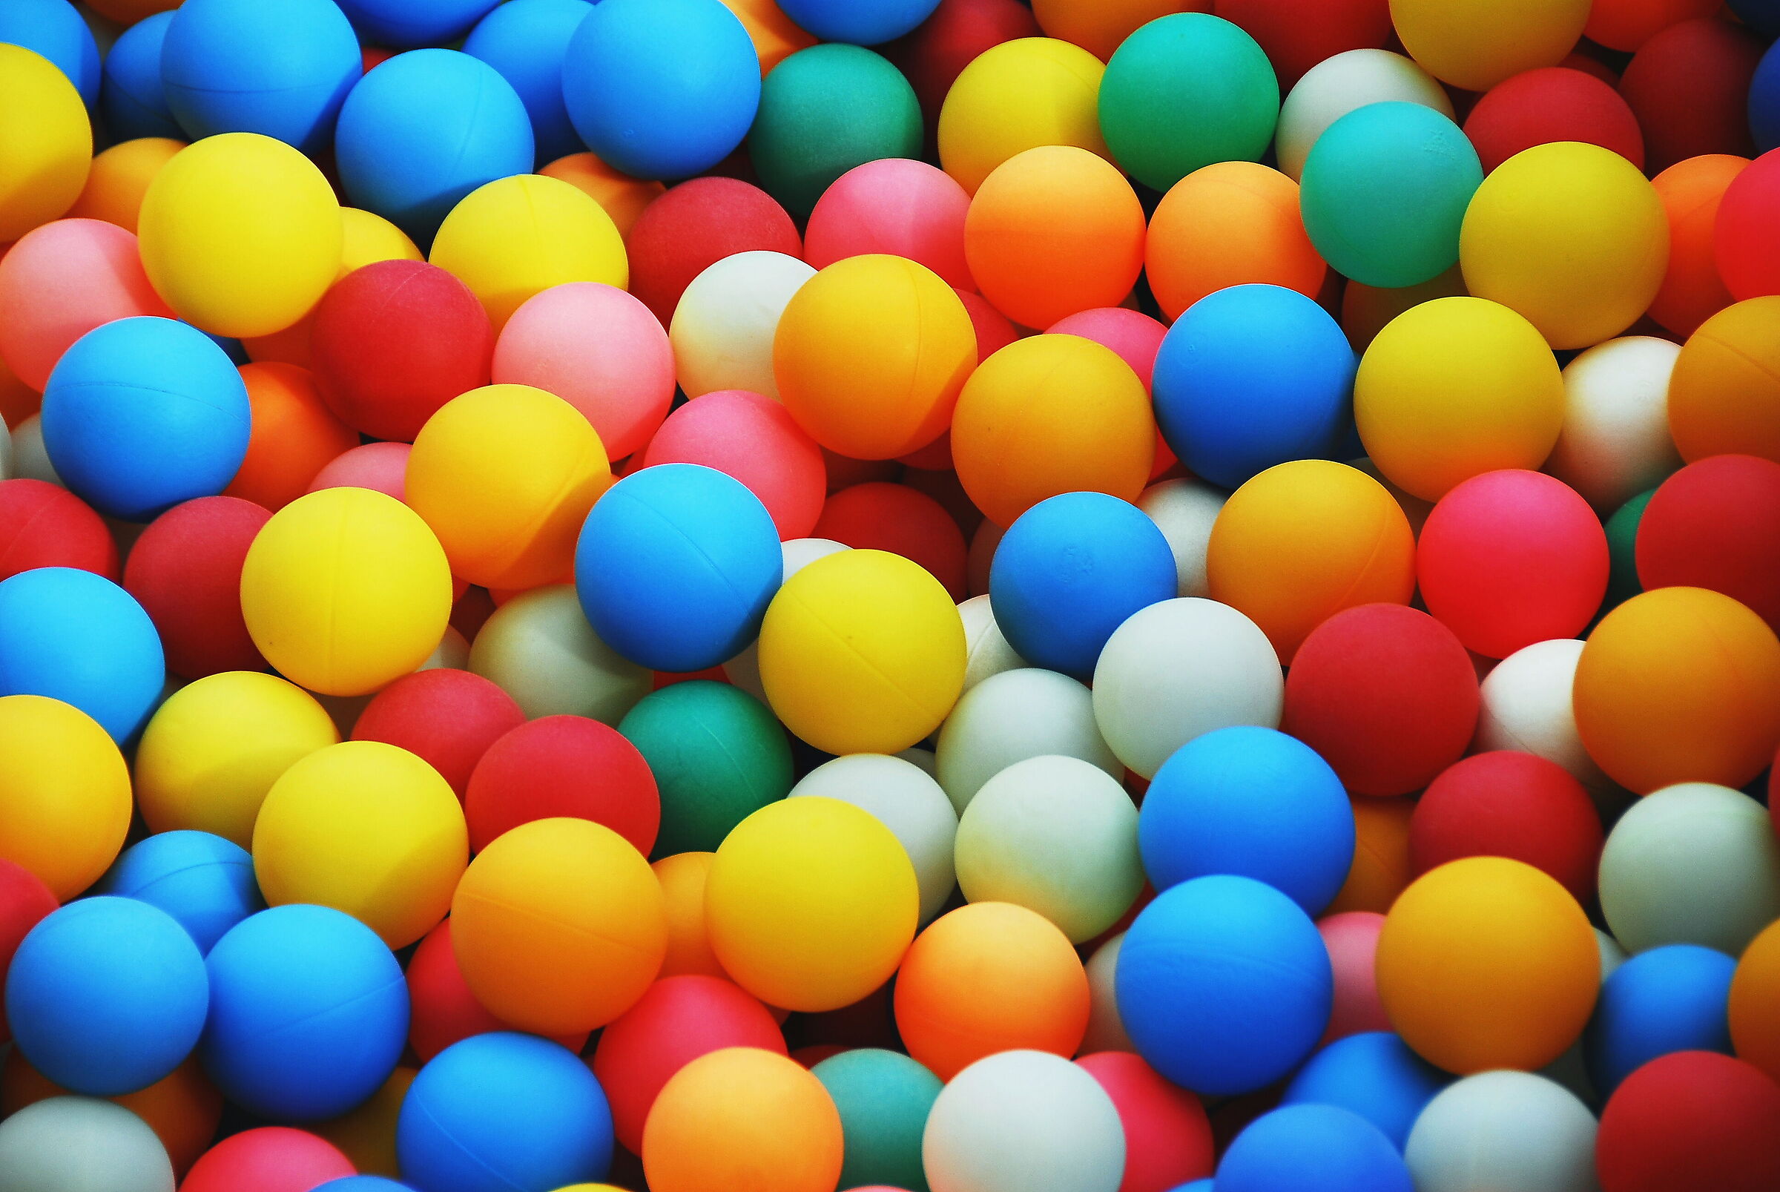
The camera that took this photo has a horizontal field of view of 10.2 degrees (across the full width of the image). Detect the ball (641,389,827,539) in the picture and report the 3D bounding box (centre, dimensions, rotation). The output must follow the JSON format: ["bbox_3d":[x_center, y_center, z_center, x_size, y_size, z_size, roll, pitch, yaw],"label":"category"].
[{"bbox_3d":[-0.055,-0.040,3.553,0.065,0.065,0.065,-3,45,3],"label":"ball"}]

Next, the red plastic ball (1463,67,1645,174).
[{"bbox_3d":[0.234,-0.154,3.534,0.065,0.065,0.065,-3,45,3],"label":"red plastic ball"}]

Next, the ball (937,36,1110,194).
[{"bbox_3d":[0.054,-0.170,3.696,0.072,0.072,0.072,-3,45,3],"label":"ball"}]

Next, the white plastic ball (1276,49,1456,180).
[{"bbox_3d":[0.172,-0.164,3.599,0.065,0.065,0.065,-3,45,3],"label":"white plastic ball"}]

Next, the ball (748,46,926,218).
[{"bbox_3d":[-0.020,-0.169,3.660,0.065,0.065,0.065,-3,45,3],"label":"ball"}]

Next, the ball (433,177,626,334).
[{"bbox_3d":[-0.132,-0.117,3.638,0.072,0.072,0.072,-3,45,3],"label":"ball"}]

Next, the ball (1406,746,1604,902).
[{"bbox_3d":[0.207,0.085,3.370,0.065,0.065,0.065,-3,45,3],"label":"ball"}]

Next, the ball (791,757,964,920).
[{"bbox_3d":[-0.008,0.087,3.452,0.065,0.065,0.065,-3,45,3],"label":"ball"}]

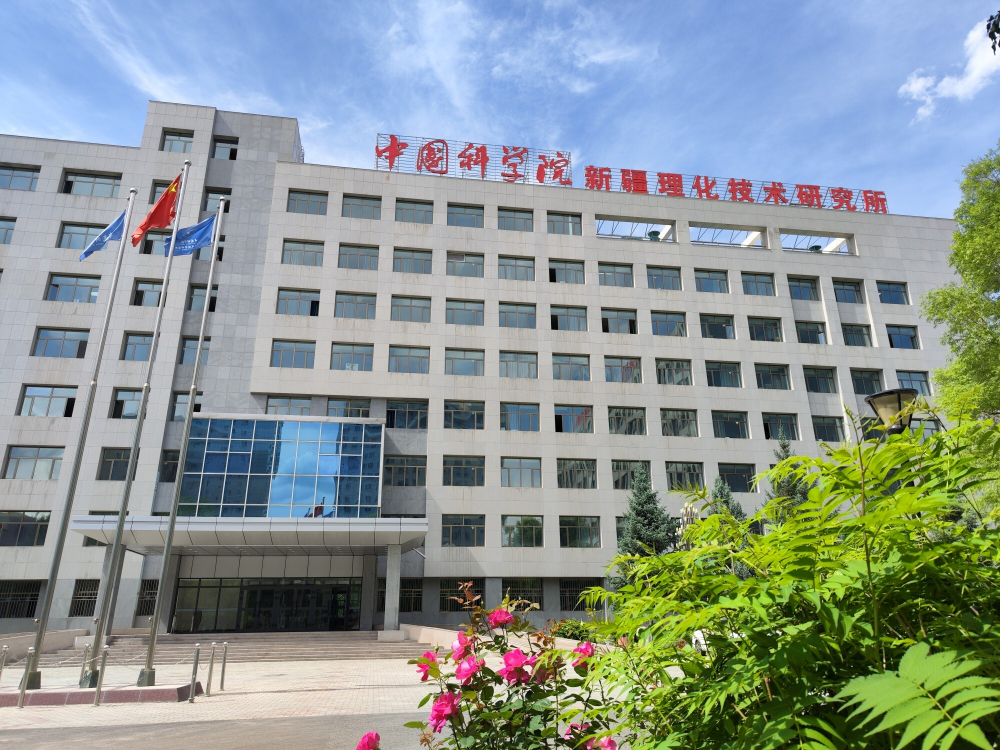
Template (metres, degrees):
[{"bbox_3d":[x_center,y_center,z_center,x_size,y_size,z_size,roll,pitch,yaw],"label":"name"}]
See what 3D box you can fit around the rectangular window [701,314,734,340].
[{"bbox_3d":[15.405,-3.329,49.260,2.600,1.900,0.200,3,-20,-9],"label":"rectangular window"}]

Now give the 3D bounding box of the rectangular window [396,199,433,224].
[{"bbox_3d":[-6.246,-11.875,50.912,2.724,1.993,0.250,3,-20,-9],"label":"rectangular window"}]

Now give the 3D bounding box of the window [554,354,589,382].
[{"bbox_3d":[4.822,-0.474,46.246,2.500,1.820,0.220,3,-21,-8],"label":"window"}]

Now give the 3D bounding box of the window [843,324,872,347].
[{"bbox_3d":[26.381,-2.915,51.161,2.500,1.850,0.200,3,-20,-9],"label":"window"}]

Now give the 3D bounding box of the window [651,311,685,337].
[{"bbox_3d":[11.810,-3.450,48.554,2.579,1.882,0.250,3,-21,-9],"label":"window"}]

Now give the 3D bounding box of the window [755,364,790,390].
[{"bbox_3d":[20.004,0.223,50.924,2.724,1.993,0.250,3,-20,-9],"label":"window"}]

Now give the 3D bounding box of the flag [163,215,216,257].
[{"bbox_3d":[-8.545,-3.868,19.135,1.231,1.428,0.400,3,-21,-9],"label":"flag"}]

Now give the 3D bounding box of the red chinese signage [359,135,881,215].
[{"bbox_3d":[10.990,-15.202,53.188,40.315,2.961,0.400,3,-20,-9],"label":"red chinese signage"}]

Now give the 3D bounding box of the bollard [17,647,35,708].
[{"bbox_3d":[-8.652,5.528,12.678,0.100,1.020,0.100,3,-21,-8],"label":"bollard"}]

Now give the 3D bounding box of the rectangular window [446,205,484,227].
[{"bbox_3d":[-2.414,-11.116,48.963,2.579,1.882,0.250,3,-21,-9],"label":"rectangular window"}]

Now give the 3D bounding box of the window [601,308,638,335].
[{"bbox_3d":[8.679,-3.817,50.482,2.724,1.993,0.250,3,-20,-9],"label":"window"}]

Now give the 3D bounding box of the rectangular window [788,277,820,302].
[{"bbox_3d":[22.753,-6.507,51.856,2.500,1.850,0.200,3,-20,-9],"label":"rectangular window"}]

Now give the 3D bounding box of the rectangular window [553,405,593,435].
[{"bbox_3d":[4.917,2.914,45.669,2.591,1.889,0.150,3,-20,-9],"label":"rectangular window"}]

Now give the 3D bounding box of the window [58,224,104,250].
[{"bbox_3d":[-27.219,-8.984,45.638,3.106,1.934,0.250,3,-20,-9],"label":"window"}]

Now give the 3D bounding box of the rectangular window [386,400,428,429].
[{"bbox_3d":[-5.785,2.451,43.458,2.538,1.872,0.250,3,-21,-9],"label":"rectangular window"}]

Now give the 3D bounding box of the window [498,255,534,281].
[{"bbox_3d":[1.152,-7.312,48.318,2.600,1.900,0.200,3,-20,-9],"label":"window"}]

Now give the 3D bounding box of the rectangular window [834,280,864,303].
[{"bbox_3d":[27.444,-6.422,54.967,2.724,1.993,0.250,3,-20,-9],"label":"rectangular window"}]

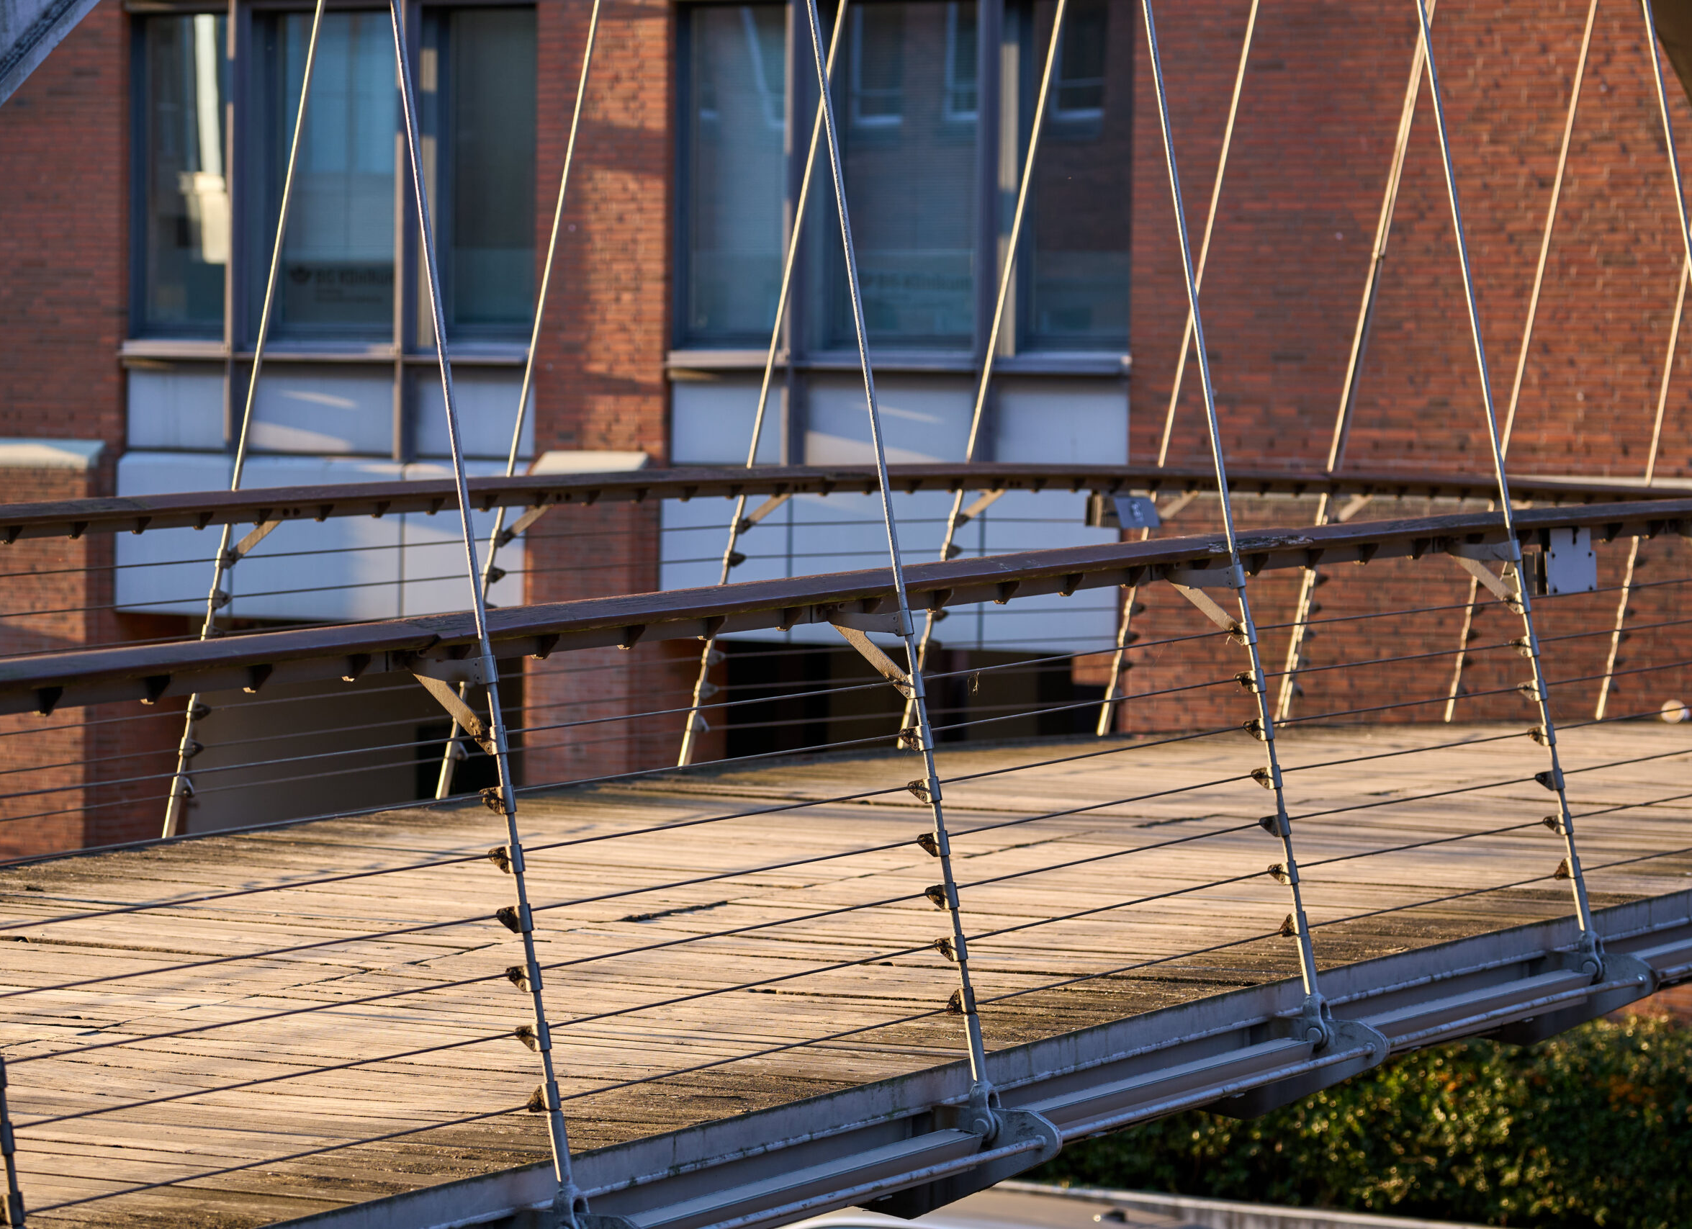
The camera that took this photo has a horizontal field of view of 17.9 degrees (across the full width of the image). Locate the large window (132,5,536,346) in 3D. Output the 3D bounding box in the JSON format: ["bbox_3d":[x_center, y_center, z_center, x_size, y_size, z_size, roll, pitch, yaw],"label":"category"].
[{"bbox_3d":[-3.518,-3.006,36.895,3.397,2.315,0.200,2,3,28],"label":"large window"}]

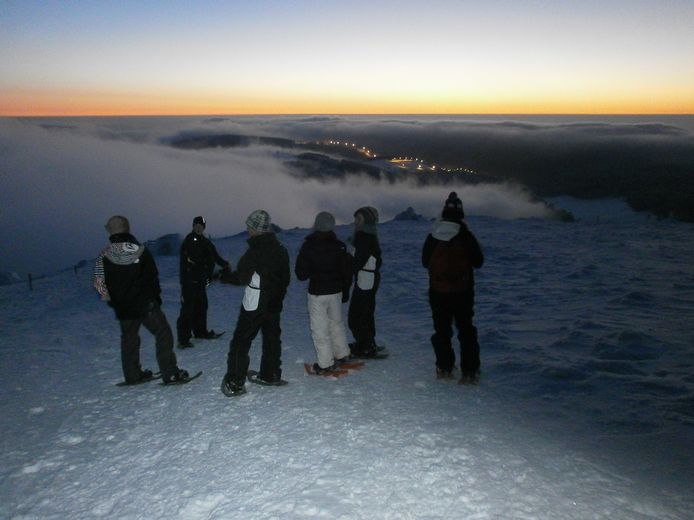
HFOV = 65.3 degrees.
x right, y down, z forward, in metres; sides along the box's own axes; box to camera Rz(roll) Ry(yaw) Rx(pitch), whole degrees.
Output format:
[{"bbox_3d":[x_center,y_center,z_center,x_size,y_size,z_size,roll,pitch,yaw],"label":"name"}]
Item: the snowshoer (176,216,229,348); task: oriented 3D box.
[{"bbox_3d":[-1.951,0.270,7.304,0.680,1.770,0.550,-9,18,-31],"label":"snowshoer"}]

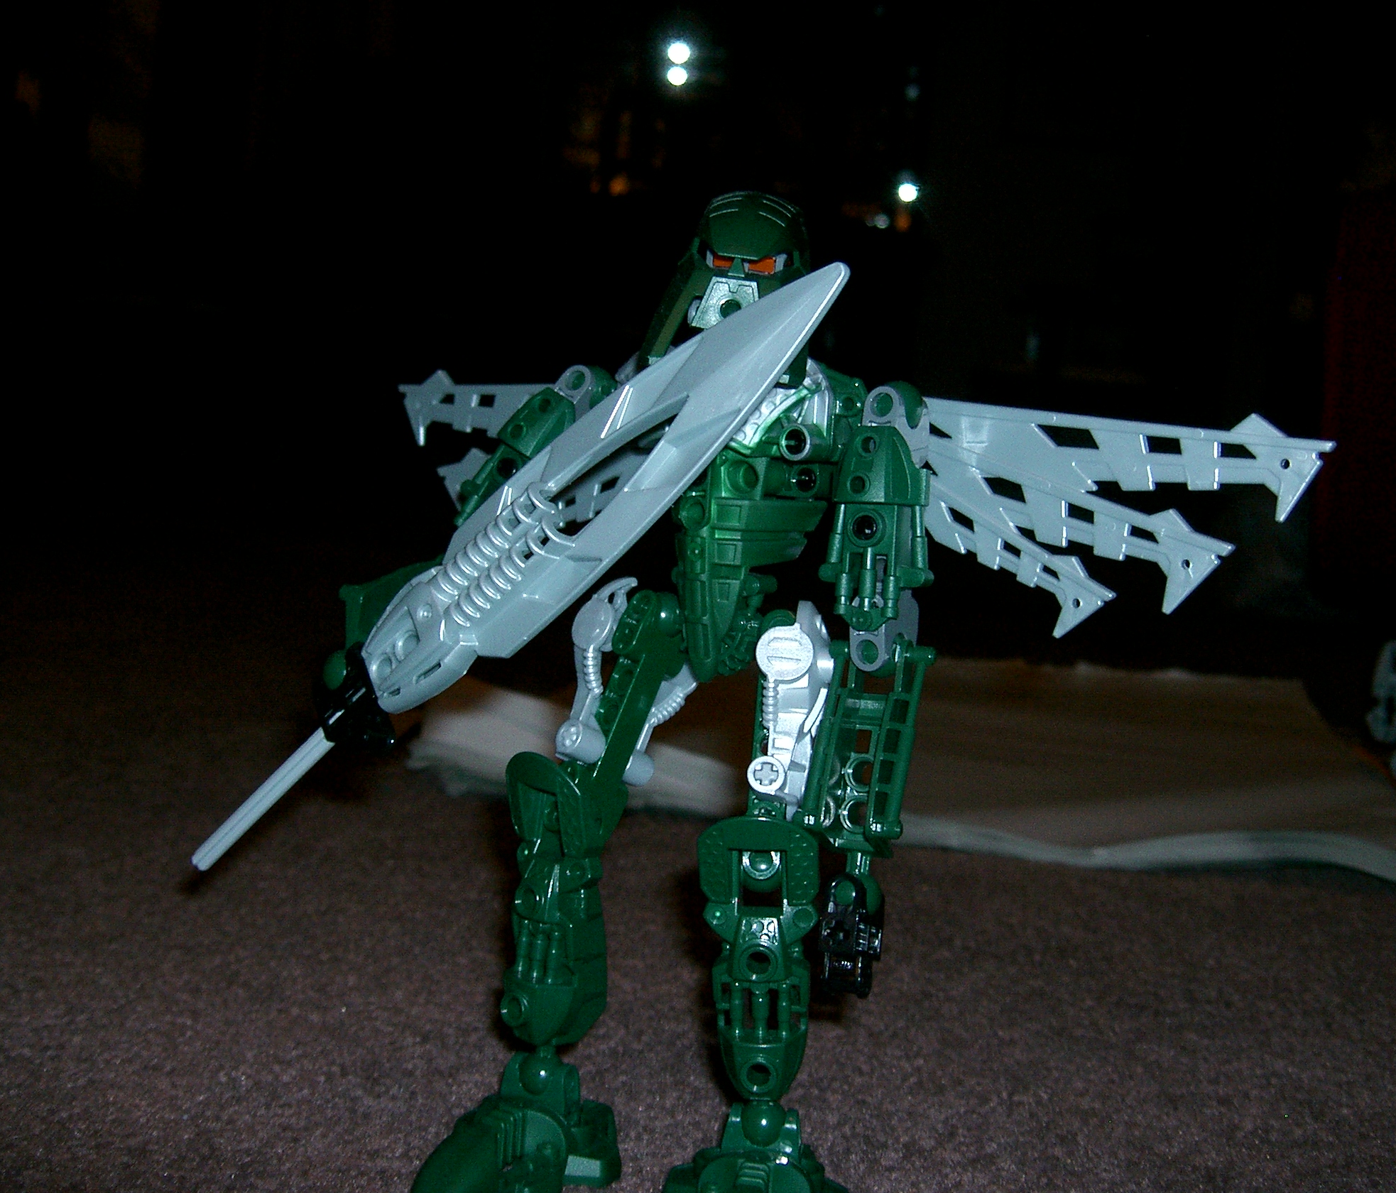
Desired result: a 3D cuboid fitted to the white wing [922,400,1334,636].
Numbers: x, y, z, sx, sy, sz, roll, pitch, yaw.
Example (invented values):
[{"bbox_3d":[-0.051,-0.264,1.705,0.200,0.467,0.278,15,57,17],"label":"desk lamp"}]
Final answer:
[{"bbox_3d":[0.078,-0.018,0.388,0.107,0.053,0.019,11,8,30],"label":"white wing"}]

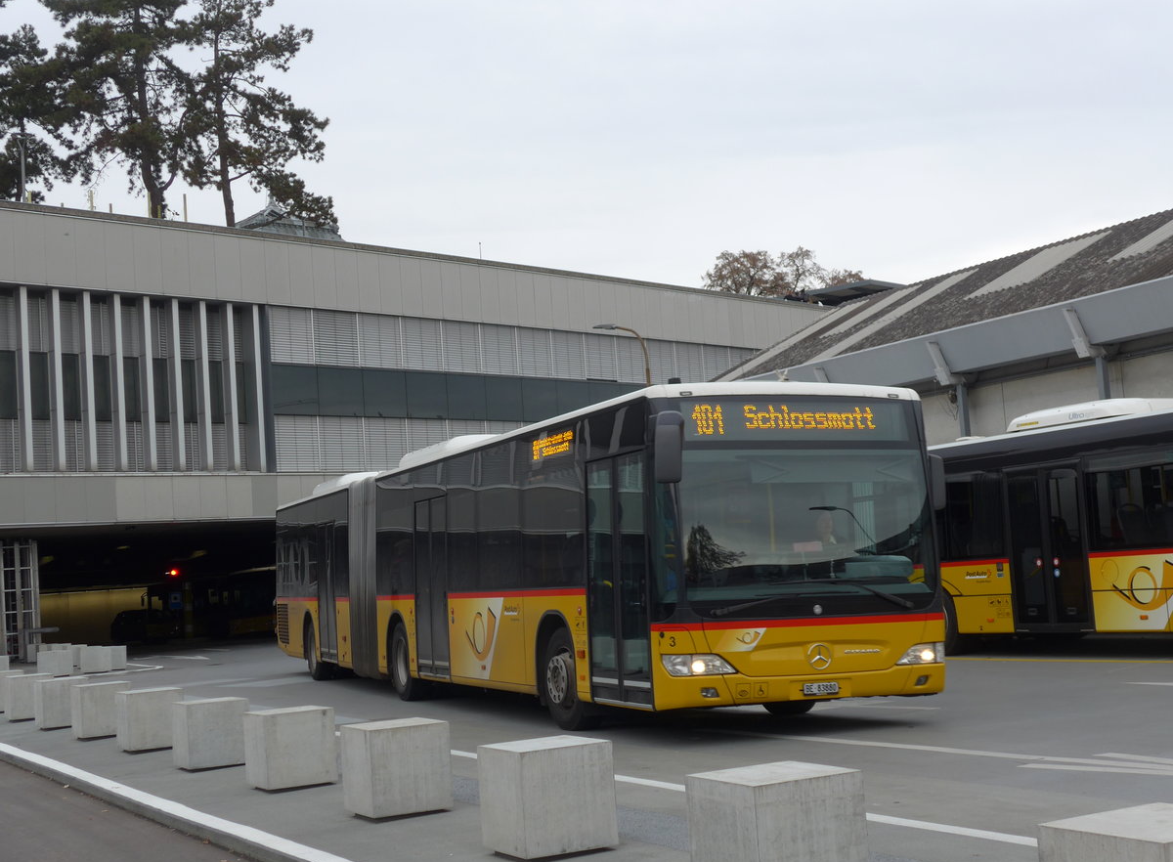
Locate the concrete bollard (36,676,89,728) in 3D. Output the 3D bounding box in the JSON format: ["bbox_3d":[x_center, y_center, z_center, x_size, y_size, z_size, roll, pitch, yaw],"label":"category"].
[{"bbox_3d":[-5.697,2.967,19.185,0.496,0.512,0.477,-2,-5,-26],"label":"concrete bollard"}]

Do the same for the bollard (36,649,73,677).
[{"bbox_3d":[-10.479,4.599,34.789,0.481,0.512,0.496,-6,-5,28],"label":"bollard"}]

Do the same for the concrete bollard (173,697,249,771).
[{"bbox_3d":[-3.011,2.428,14.140,0.496,0.512,0.477,-1,-5,-28],"label":"concrete bollard"}]

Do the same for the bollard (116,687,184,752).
[{"bbox_3d":[-3.933,2.609,15.927,0.496,0.512,0.477,-2,-5,-26],"label":"bollard"}]

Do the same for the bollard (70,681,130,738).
[{"bbox_3d":[-4.830,2.786,17.581,0.496,0.512,0.477,-2,-5,-27],"label":"bollard"}]

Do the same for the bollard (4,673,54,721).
[{"bbox_3d":[-6.654,3.188,21.066,0.496,0.512,0.477,-2,-5,-26],"label":"bollard"}]

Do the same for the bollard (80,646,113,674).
[{"bbox_3d":[-9.770,4.567,35.140,0.481,0.512,0.496,-5,-5,17],"label":"bollard"}]

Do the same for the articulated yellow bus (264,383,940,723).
[{"bbox_3d":[-1.214,1.772,22.336,2.550,3.100,17.940,0,-5,-19],"label":"articulated yellow bus"}]

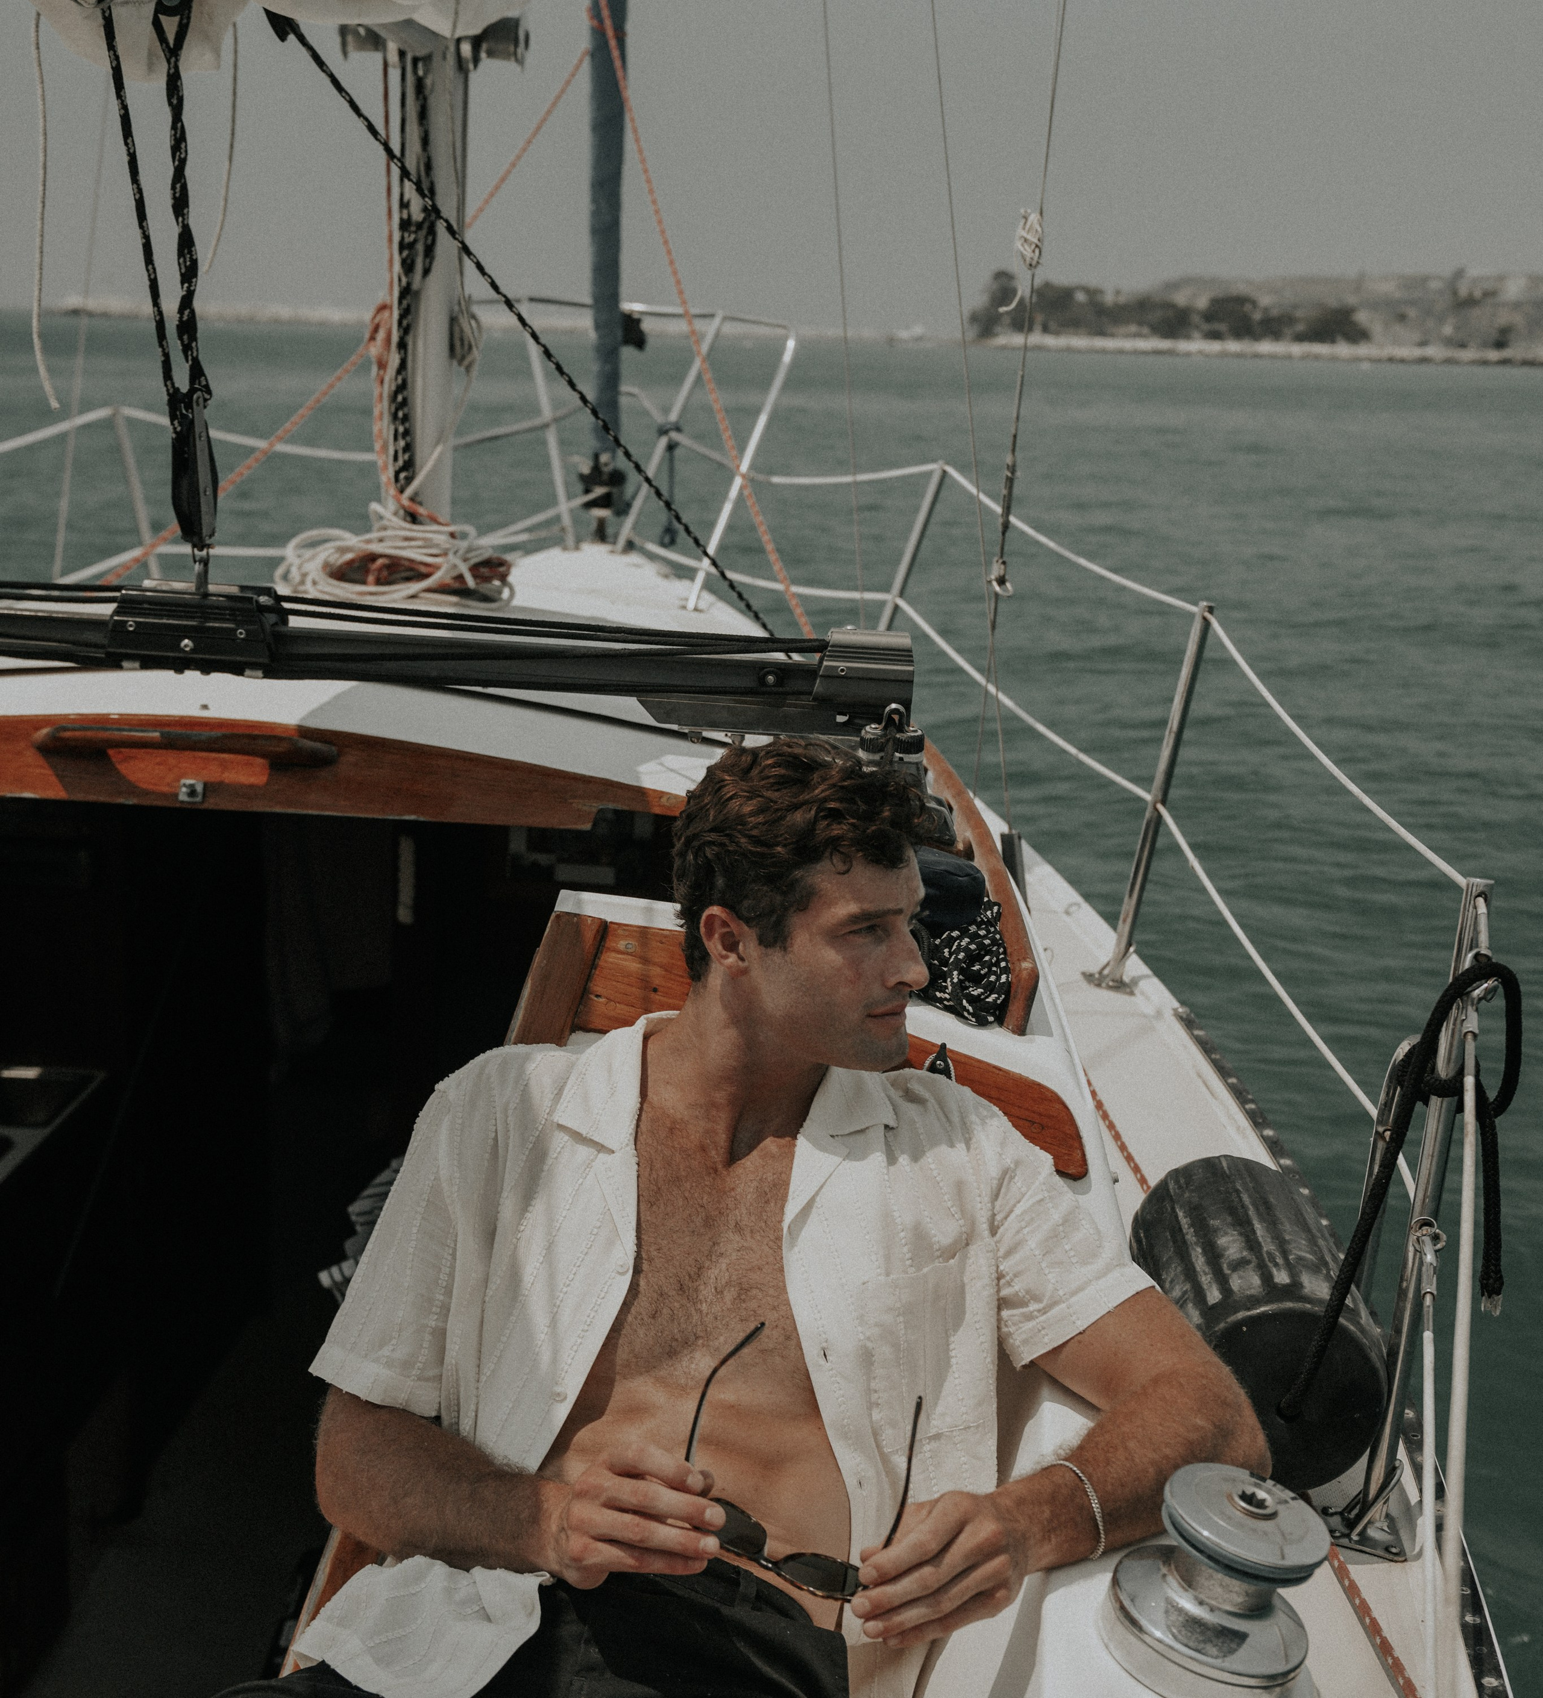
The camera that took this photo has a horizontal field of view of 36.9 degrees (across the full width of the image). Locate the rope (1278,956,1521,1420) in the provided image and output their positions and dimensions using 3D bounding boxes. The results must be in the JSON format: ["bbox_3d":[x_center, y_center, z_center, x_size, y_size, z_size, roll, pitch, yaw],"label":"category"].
[{"bbox_3d":[0.588,0.317,2.170,0.220,0.440,0.120,2,13,0],"label":"rope"}]

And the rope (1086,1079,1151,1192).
[{"bbox_3d":[0.465,0.382,3.120,0.022,0.022,0.430,1,13,-2],"label":"rope"}]

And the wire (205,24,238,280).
[{"bbox_3d":[-0.690,-0.879,2.900,0.040,0.310,0.035,2,13,0],"label":"wire"}]

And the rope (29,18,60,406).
[{"bbox_3d":[-0.864,-0.755,2.750,0.035,0.470,0.030,2,13,0],"label":"rope"}]

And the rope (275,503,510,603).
[{"bbox_3d":[-0.672,-0.527,4.100,0.410,0.130,0.360,2,13,0],"label":"rope"}]

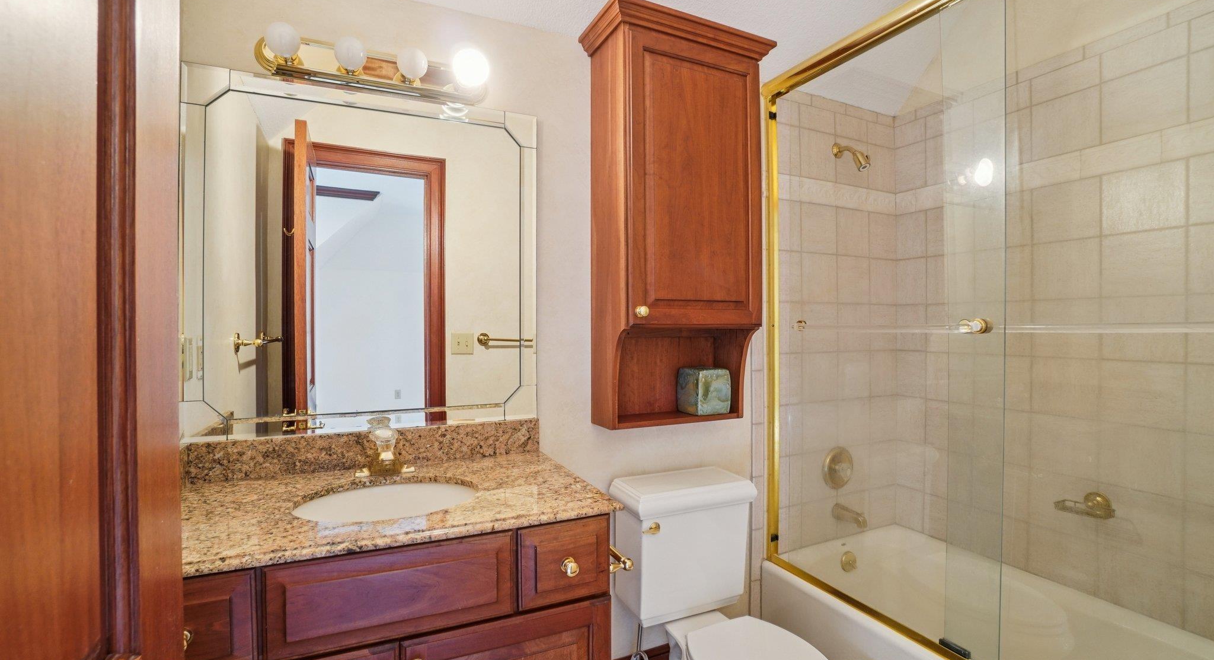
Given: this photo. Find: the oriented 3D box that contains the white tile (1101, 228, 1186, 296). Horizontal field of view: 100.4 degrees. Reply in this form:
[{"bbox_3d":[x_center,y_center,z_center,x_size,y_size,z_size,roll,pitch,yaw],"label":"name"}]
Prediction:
[{"bbox_3d":[1.616,-0.199,1.527,0.010,0.193,0.193,0,0,-24],"label":"white tile"}]

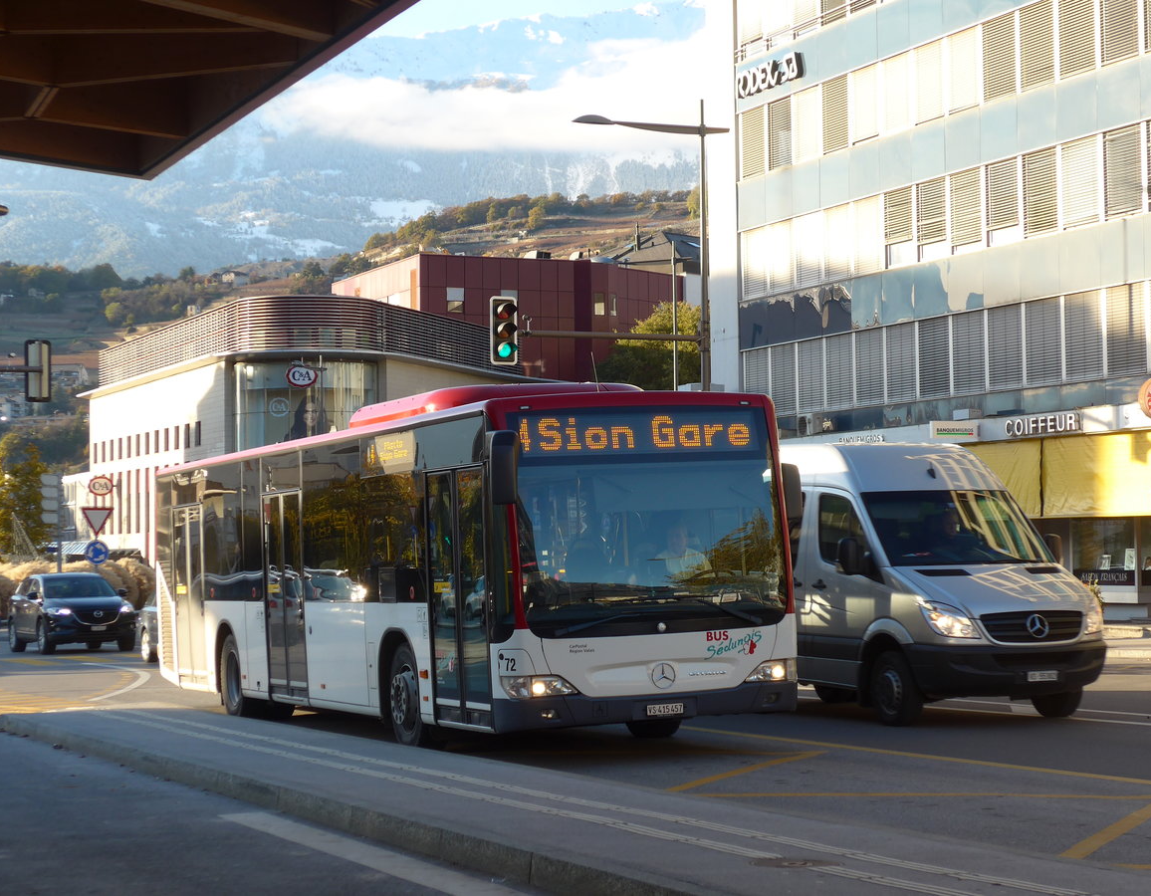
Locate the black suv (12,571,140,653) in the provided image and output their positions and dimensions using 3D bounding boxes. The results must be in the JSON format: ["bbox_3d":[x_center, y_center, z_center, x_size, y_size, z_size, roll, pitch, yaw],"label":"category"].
[{"bbox_3d":[-10.675,3.466,53.960,1.950,1.710,5.050,1,-3,-24],"label":"black suv"}]

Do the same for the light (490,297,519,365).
[{"bbox_3d":[-1.331,-2.212,48.300,0.560,1.300,0.420,1,-3,-25],"label":"light"}]

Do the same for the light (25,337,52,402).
[{"bbox_3d":[-11.249,-1.610,53.500,0.560,1.300,0.420,1,-3,-22],"label":"light"}]

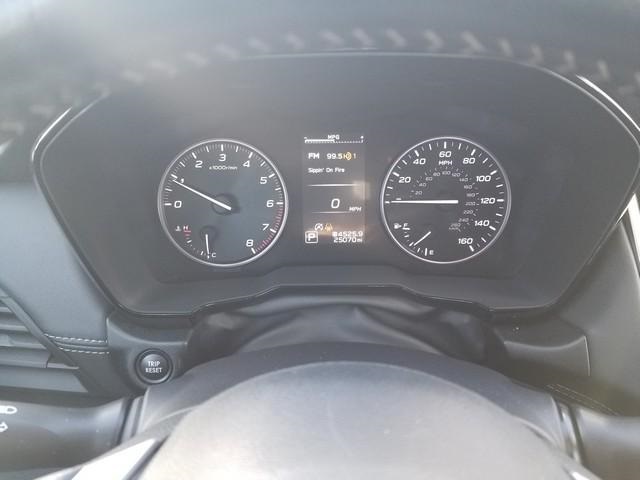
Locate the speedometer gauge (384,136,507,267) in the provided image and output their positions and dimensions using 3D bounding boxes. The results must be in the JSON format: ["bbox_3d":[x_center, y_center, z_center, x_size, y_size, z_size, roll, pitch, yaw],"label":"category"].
[{"bbox_3d":[0.099,-0.031,0.378,0.102,0.101,0.015,-1,5,1],"label":"speedometer gauge"}]

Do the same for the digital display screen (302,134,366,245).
[{"bbox_3d":[0.011,-0.040,0.379,0.050,0.087,0.008,-1,5,1],"label":"digital display screen"}]

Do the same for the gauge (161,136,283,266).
[{"bbox_3d":[-0.077,-0.029,0.382,0.103,0.102,0.015,-1,5,1],"label":"gauge"}]

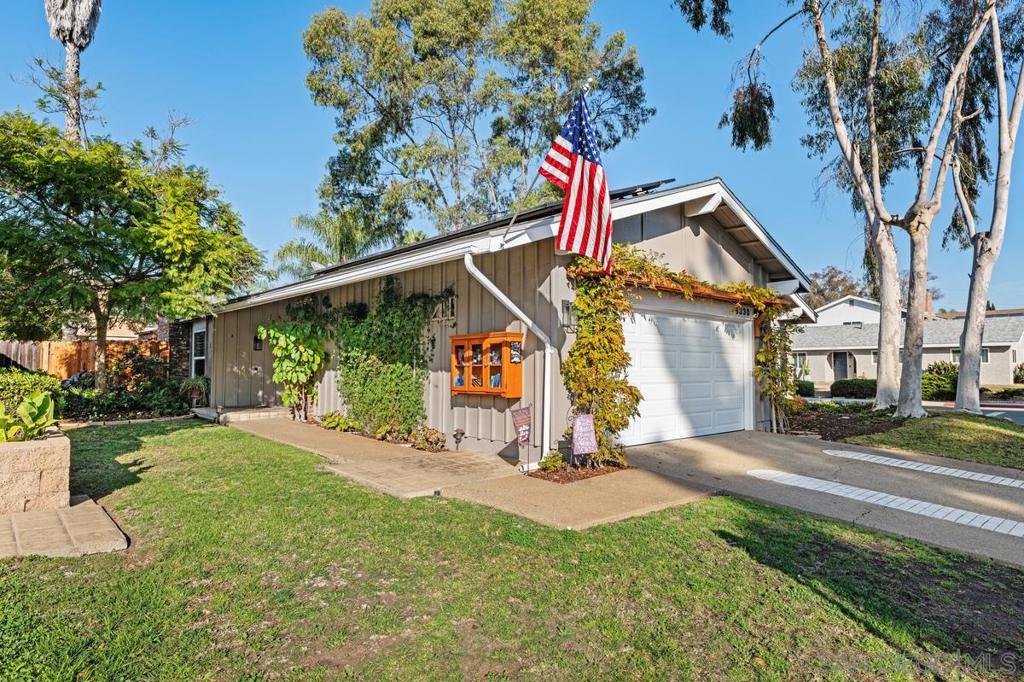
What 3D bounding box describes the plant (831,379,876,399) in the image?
[{"bbox_3d":[22.650,3.165,37.500,1.200,1.250,2.800,3,-4,-43],"label":"plant"}]

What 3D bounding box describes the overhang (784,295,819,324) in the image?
[{"bbox_3d":[6.288,-0.681,13.071,1.850,0.630,0.700,3,-4,-43],"label":"overhang"}]

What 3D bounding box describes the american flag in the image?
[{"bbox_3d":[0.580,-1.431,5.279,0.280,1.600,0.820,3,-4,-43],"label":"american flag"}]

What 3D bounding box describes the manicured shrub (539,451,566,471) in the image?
[{"bbox_3d":[0.507,1.509,7.120,0.310,0.270,0.310,0,-3,0],"label":"manicured shrub"}]

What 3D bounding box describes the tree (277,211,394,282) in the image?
[{"bbox_3d":[-7.637,-1.615,24.868,5.200,8.100,5.200,3,-4,-43],"label":"tree"}]

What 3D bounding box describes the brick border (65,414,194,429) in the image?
[{"bbox_3d":[-8.000,1.680,12.050,0.350,0.140,2.900,-1,-3,22],"label":"brick border"}]

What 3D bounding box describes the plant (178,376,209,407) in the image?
[{"bbox_3d":[-7.437,1.181,13.300,0.620,0.680,0.620,3,-4,-43],"label":"plant"}]

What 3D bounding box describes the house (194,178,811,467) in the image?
[{"bbox_3d":[-1.217,-0.298,13.881,9.900,4.400,13.000,3,-4,-43],"label":"house"}]

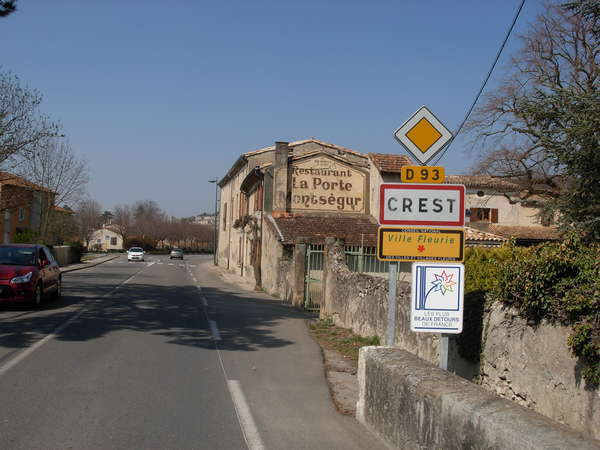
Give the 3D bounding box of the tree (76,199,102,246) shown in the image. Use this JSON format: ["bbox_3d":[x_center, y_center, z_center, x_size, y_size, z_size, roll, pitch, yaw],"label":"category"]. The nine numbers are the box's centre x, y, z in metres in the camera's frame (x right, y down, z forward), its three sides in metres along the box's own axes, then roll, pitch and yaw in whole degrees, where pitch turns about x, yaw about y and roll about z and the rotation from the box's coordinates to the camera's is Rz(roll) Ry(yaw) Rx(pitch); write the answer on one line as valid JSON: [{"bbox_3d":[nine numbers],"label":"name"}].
[{"bbox_3d":[-35.792,-0.170,112.000,4.600,8.400,4.600,2,-2,-12],"label":"tree"}]

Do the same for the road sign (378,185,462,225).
[{"bbox_3d":[1.425,-0.224,7.650,1.000,0.480,0.040,2,-2,7],"label":"road sign"}]

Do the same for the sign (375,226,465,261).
[{"bbox_3d":[1.413,0.231,7.650,1.000,0.400,0.040,2,-2,7],"label":"sign"}]

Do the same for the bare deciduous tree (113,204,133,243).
[{"bbox_3d":[-30.181,0.000,112.000,3.600,7.200,3.600,2,-2,-12],"label":"bare deciduous tree"}]

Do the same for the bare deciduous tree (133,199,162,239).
[{"bbox_3d":[-30.097,-0.888,130.000,6.000,8.800,6.000,2,-2,-12],"label":"bare deciduous tree"}]

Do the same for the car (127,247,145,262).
[{"bbox_3d":[-16.382,2.956,66.000,1.720,1.480,4.000,2,-2,-12],"label":"car"}]

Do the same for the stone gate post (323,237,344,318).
[{"bbox_3d":[0.777,1.247,15.500,0.470,1.900,0.470,2,-2,-11],"label":"stone gate post"}]

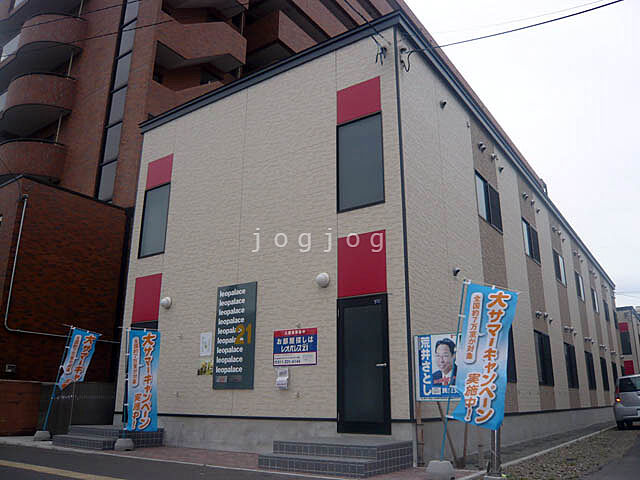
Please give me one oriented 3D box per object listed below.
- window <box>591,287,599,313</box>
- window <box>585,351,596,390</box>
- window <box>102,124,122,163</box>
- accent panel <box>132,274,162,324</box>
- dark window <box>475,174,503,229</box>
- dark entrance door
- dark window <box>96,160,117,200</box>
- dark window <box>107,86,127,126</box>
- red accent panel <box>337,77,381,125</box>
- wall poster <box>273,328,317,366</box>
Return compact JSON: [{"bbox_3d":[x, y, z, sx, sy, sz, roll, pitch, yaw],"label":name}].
[{"bbox_3d":[12.338,2.725,23.218,0.090,0.981,1.512,-11,-20,34],"label":"window"},{"bbox_3d":[10.341,5.003,19.750,0.100,1.397,1.680,-11,-20,34],"label":"window"},{"bbox_3d":[-7.106,-3.319,17.714,0.930,1.400,0.090,-11,-20,34],"label":"window"},{"bbox_3d":[-3.769,1.271,11.268,0.912,0.989,0.060,-11,-20,34],"label":"accent panel"},{"bbox_3d":[3.878,-0.827,11.833,0.100,1.047,1.738,-11,-20,34],"label":"dark window"},{"bbox_3d":[0.646,1.856,7.820,0.912,2.016,0.100,-11,-20,34],"label":"dark entrance door"},{"bbox_3d":[-7.229,-1.962,17.562,0.966,1.436,0.100,-11,-20,34],"label":"dark window"},{"bbox_3d":[-7.228,-4.728,18.401,0.995,1.388,0.100,-11,-20,34],"label":"dark window"},{"bbox_3d":[0.664,-2.379,8.893,0.870,0.681,0.050,-11,-20,34],"label":"red accent panel"},{"bbox_3d":[-0.411,1.739,8.369,0.885,0.560,0.030,-11,-20,34],"label":"wall poster"}]

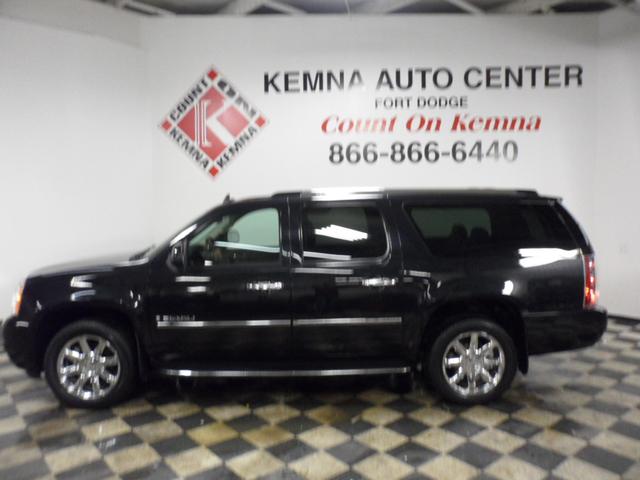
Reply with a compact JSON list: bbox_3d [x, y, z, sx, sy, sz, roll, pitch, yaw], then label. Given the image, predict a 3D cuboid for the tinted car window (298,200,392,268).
[{"bbox_3d":[0.218,-0.050,4.205,0.791,0.567,0.070,-1,-11,-1],"label":"tinted car window"}]

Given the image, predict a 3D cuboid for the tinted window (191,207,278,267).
[{"bbox_3d":[-0.755,-0.026,4.249,0.812,0.530,0.050,-1,-15,0],"label":"tinted window"}]

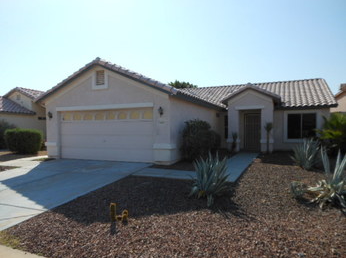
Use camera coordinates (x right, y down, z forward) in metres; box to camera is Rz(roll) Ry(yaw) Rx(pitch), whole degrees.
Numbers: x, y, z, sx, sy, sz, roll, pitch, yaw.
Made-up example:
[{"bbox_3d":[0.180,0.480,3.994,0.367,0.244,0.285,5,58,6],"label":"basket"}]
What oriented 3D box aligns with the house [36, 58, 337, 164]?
[{"bbox_3d":[2.754,-1.091,15.586,12.730,4.900,15.060,0,0,24],"label":"house"}]

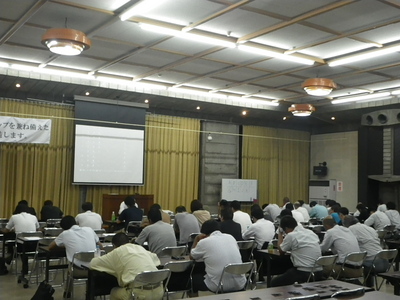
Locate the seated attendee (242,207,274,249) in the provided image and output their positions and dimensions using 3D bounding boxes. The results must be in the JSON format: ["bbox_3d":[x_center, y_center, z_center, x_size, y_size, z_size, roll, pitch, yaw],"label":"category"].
[{"bbox_3d":[1.010,1.609,8.304,0.540,1.280,0.800,3,-5,-35],"label":"seated attendee"}]

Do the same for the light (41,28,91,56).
[{"bbox_3d":[-2.451,-1.974,8.909,0.890,0.340,0.890,1,-4,0],"label":"light"}]

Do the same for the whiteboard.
[{"bbox_3d":[1.590,1.619,19.500,1.810,0.920,0.060,4,-4,-34],"label":"whiteboard"}]

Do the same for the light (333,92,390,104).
[{"bbox_3d":[5.582,-1.815,17.011,0.130,0.100,2.420,4,-4,-34],"label":"light"}]

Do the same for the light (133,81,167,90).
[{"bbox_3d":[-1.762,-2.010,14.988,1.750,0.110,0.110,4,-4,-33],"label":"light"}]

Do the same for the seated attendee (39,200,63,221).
[{"bbox_3d":[-3.531,1.791,11.510,0.520,1.200,0.780,4,-5,-35],"label":"seated attendee"}]

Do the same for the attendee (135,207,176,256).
[{"bbox_3d":[-0.613,1.508,7.129,0.540,1.280,0.800,4,-5,-35],"label":"attendee"}]

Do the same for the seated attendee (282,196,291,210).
[{"bbox_3d":[2.537,2.047,14.118,0.480,1.280,0.780,4,-5,-35],"label":"seated attendee"}]

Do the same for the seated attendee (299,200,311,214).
[{"bbox_3d":[2.960,2.100,14.470,0.480,1.240,0.780,4,-5,-35],"label":"seated attendee"}]

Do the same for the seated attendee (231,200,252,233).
[{"bbox_3d":[0.771,1.716,9.980,0.500,1.320,0.800,4,-4,-33],"label":"seated attendee"}]

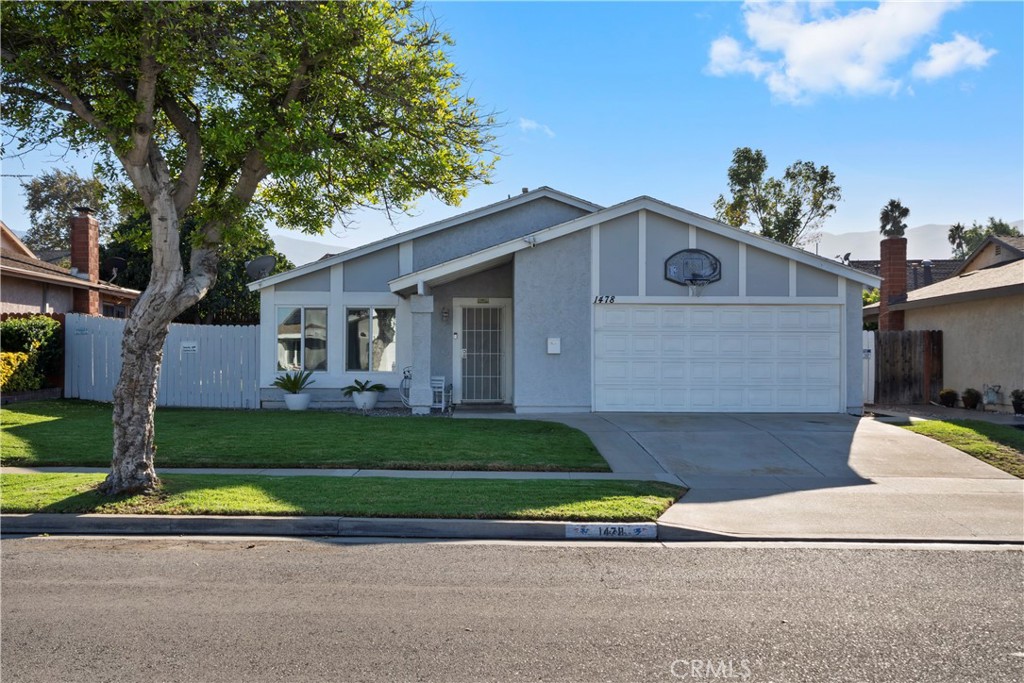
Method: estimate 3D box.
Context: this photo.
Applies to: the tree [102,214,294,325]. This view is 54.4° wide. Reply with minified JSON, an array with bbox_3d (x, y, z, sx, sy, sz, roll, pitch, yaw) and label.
[{"bbox_3d":[-9.300,-1.350,30.500,6.200,5.300,5.600,0,0,2],"label":"tree"}]

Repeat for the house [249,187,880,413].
[{"bbox_3d":[1.050,-0.900,25.200,12.500,4.630,11.500,0,0,2],"label":"house"}]

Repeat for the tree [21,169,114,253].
[{"bbox_3d":[-22.900,-4.000,52.000,5.800,9.800,5.600,0,0,2],"label":"tree"}]

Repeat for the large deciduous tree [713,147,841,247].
[{"bbox_3d":[11.200,-3.700,42.000,5.500,9.100,5.200,0,0,2],"label":"large deciduous tree"}]

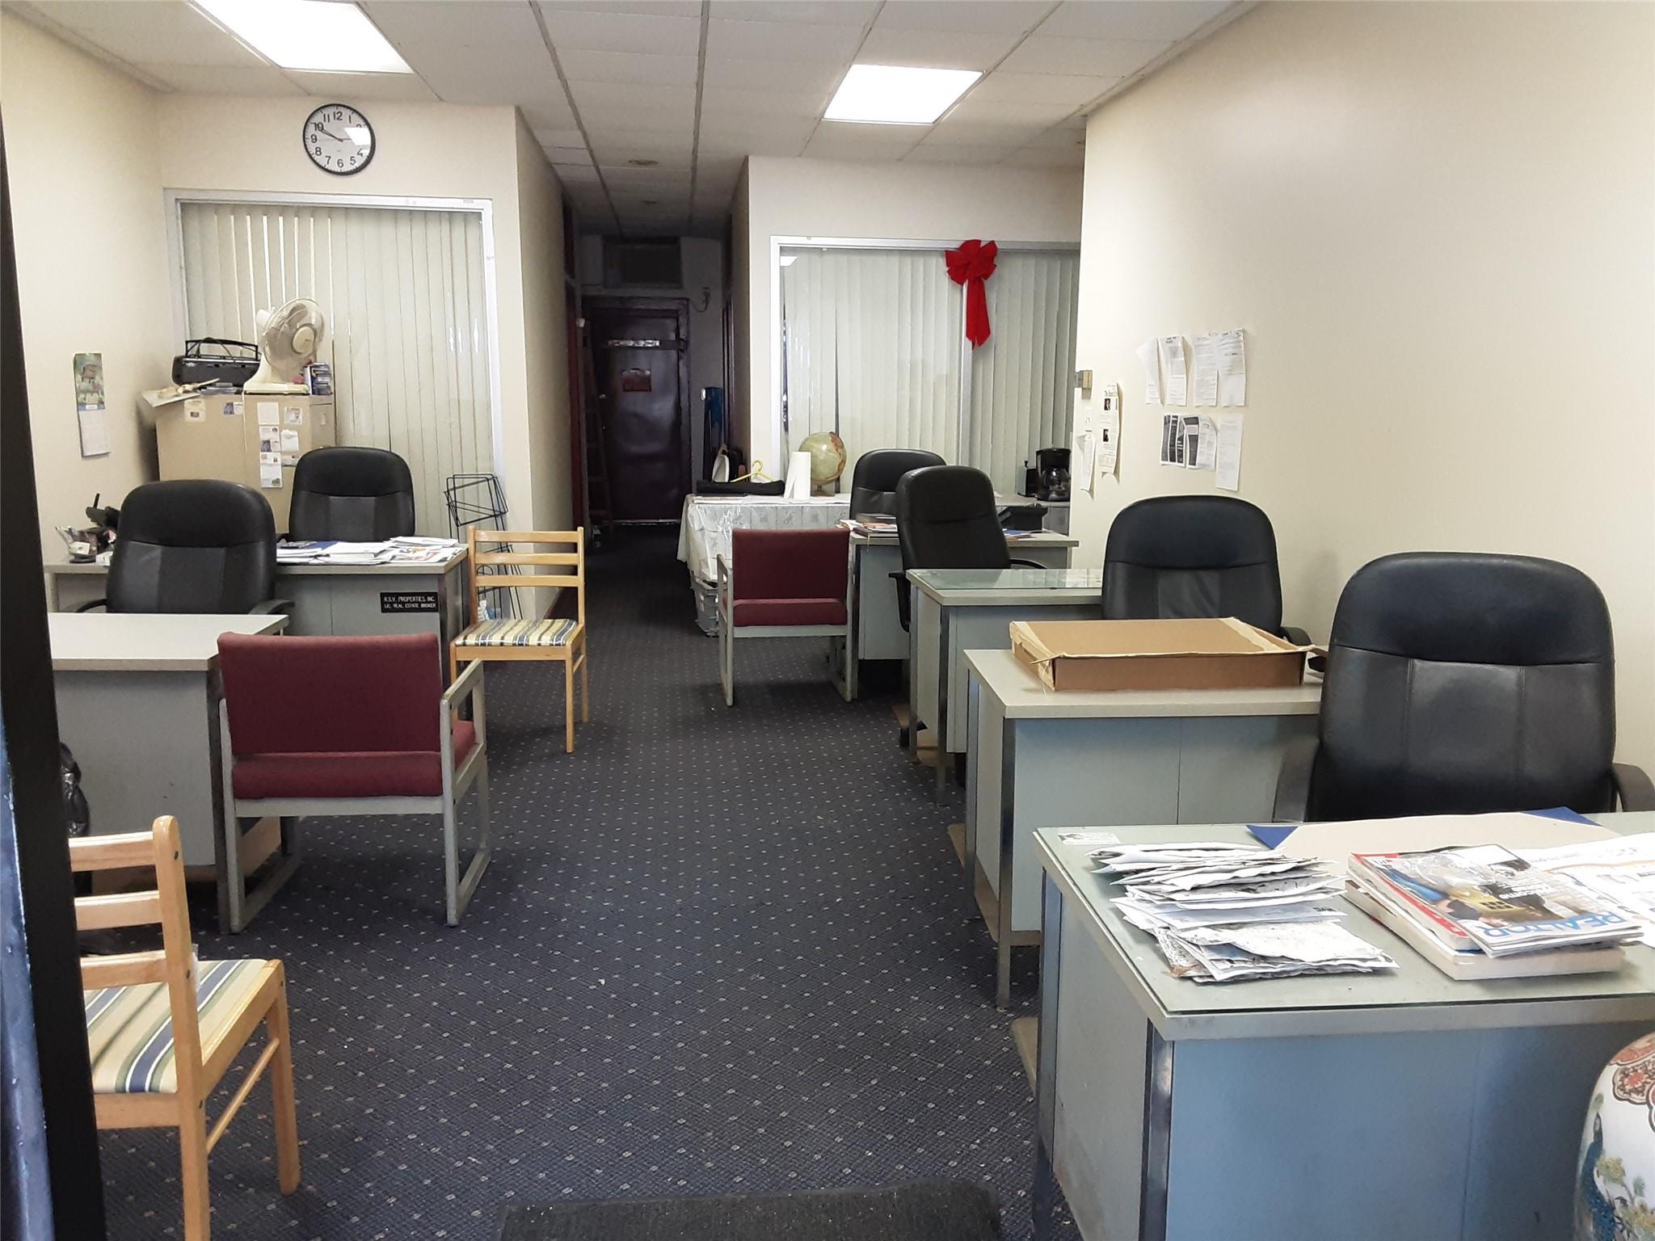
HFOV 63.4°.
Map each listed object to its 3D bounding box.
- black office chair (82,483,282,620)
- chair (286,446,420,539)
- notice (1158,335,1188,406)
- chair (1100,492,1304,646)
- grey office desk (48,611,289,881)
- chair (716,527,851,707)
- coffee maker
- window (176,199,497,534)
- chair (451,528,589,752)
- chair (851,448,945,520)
[{"bbox_3d":[-2.071,0.138,4.265,0.650,1.110,0.680,-1,10,-6],"label":"black office chair"},{"bbox_3d":[-2.161,-0.200,5.979,0.650,1.120,0.680,-1,10,-8],"label":"chair"},{"bbox_3d":[1.426,-1.027,5.525,0.030,0.280,0.210,0,10,-6],"label":"notice"},{"bbox_3d":[1.092,0.218,3.909,0.650,1.110,0.680,1,10,1],"label":"chair"},{"bbox_3d":[-2.184,0.416,3.767,1.080,0.740,0.650,-1,10,-6],"label":"grey office desk"},{"bbox_3d":[-0.216,-0.065,6.327,0.600,0.800,0.600,-1,11,-10],"label":"chair"},{"bbox_3d":[1.371,-0.898,8.144,0.218,0.330,0.244,0,10,-6],"label":"coffee maker"},{"bbox_3d":[-2.438,-1.089,6.785,1.533,2.010,0.102,0,10,-6],"label":"window"},{"bbox_3d":[-1.232,0.067,5.440,0.460,0.840,0.530,0,10,-3],"label":"chair"},{"bbox_3d":[0.442,-0.312,6.870,0.650,1.075,0.680,0,10,-4],"label":"chair"}]

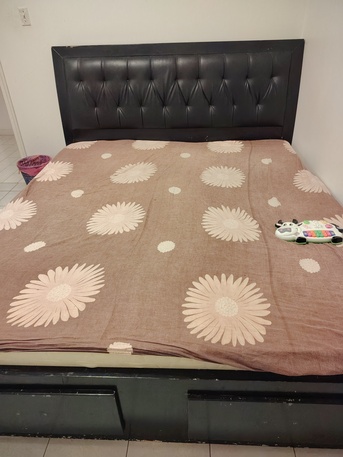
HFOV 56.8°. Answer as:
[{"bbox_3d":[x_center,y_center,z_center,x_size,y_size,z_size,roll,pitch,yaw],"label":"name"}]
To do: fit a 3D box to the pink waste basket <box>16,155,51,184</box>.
[{"bbox_3d":[-1.234,-0.444,2.960,0.310,0.370,0.310,1,34,3],"label":"pink waste basket"}]

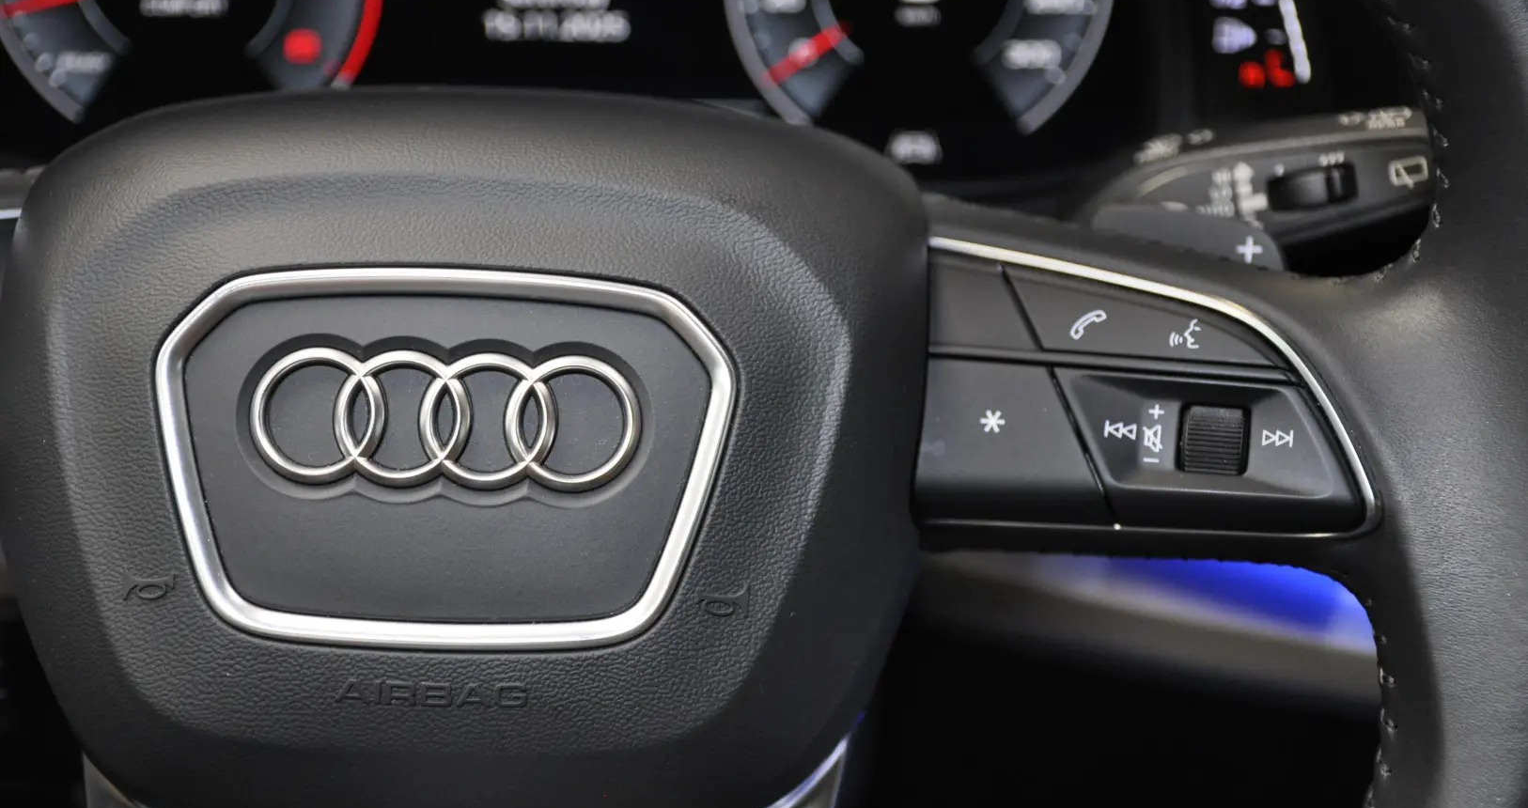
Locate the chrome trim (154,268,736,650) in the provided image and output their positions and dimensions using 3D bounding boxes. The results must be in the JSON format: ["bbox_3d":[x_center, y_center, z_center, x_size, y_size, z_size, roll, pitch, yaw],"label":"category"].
[{"bbox_3d":[-0.051,0.009,0.430,0.093,0.061,0.010,2,1,1],"label":"chrome trim"}]

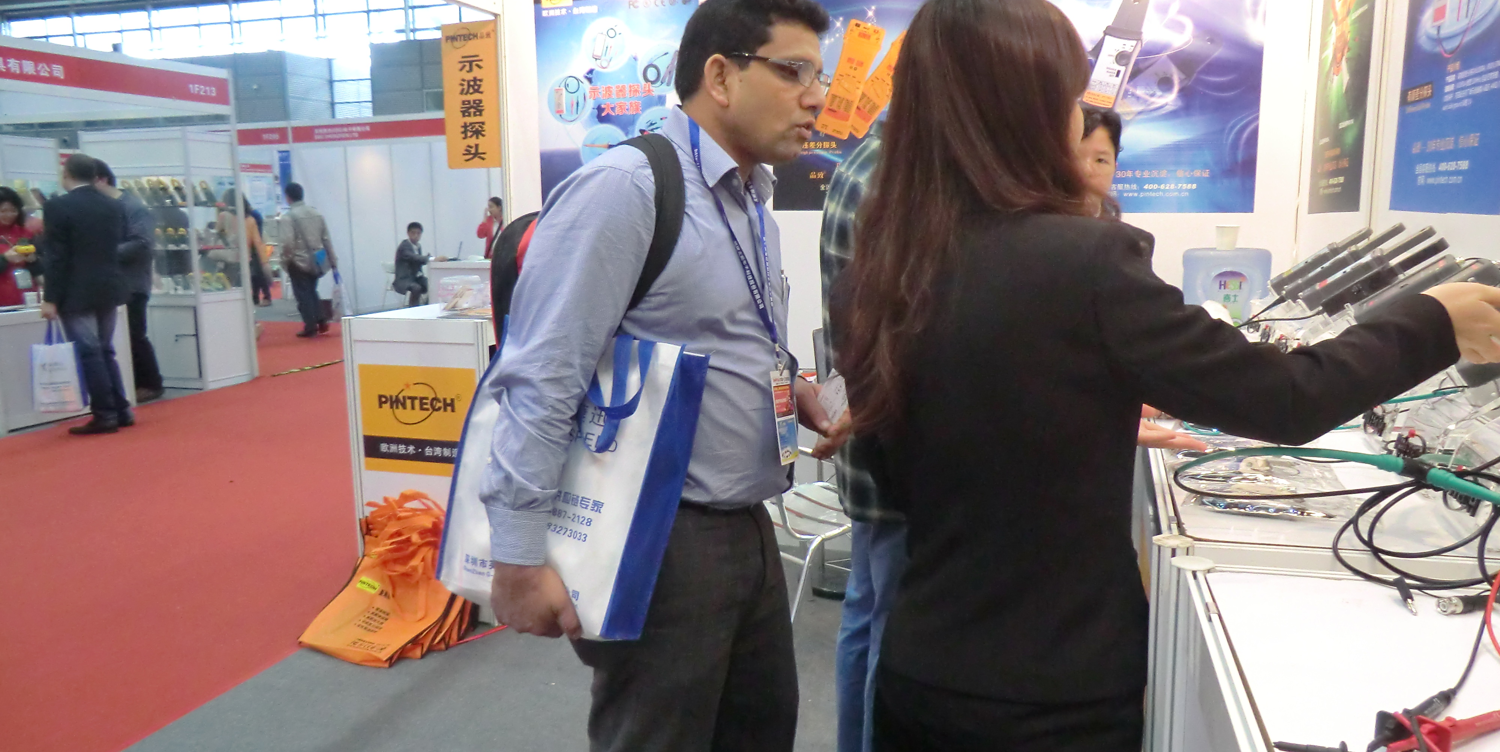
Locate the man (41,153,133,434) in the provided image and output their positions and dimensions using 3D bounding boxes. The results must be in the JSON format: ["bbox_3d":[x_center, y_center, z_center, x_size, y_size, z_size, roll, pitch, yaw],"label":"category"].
[{"bbox_3d":[-4.140,-0.516,6.524,0.360,1.720,0.530,2,9,17],"label":"man"}]

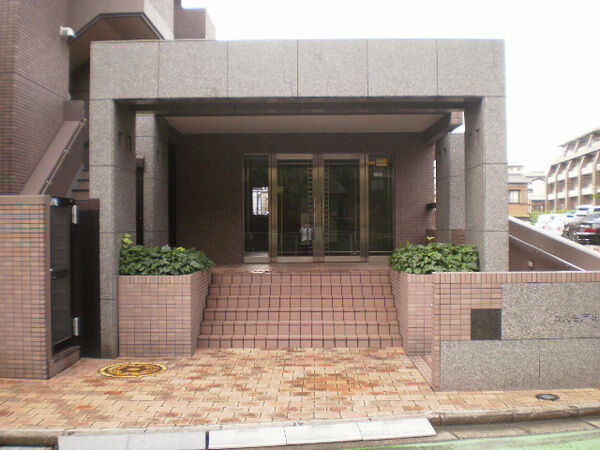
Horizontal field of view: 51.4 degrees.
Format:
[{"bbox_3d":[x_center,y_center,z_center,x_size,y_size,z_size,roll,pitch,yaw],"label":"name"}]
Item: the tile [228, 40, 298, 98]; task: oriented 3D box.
[{"bbox_3d":[-0.461,-1.922,7.719,0.860,0.700,0.060,0,0,0],"label":"tile"}]

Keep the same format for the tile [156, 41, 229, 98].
[{"bbox_3d":[-1.316,-1.918,7.724,0.850,0.700,0.060,0,0,0],"label":"tile"}]

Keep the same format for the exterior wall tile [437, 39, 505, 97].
[{"bbox_3d":[2.099,-1.935,7.705,0.830,0.700,0.060,0,0,0],"label":"exterior wall tile"}]

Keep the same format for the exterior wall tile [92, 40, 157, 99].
[{"bbox_3d":[-2.166,-1.914,7.729,0.850,0.700,0.060,0,0,0],"label":"exterior wall tile"}]

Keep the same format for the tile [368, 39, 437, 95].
[{"bbox_3d":[1.256,-1.931,7.710,0.855,0.700,0.060,0,0,0],"label":"tile"}]

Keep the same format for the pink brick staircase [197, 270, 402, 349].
[{"bbox_3d":[0.013,1.173,8.831,2.685,0.895,1.420,0,0,0],"label":"pink brick staircase"}]

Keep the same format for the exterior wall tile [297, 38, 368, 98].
[{"bbox_3d":[0.399,-1.927,7.715,0.860,0.700,0.060,0,0,0],"label":"exterior wall tile"}]

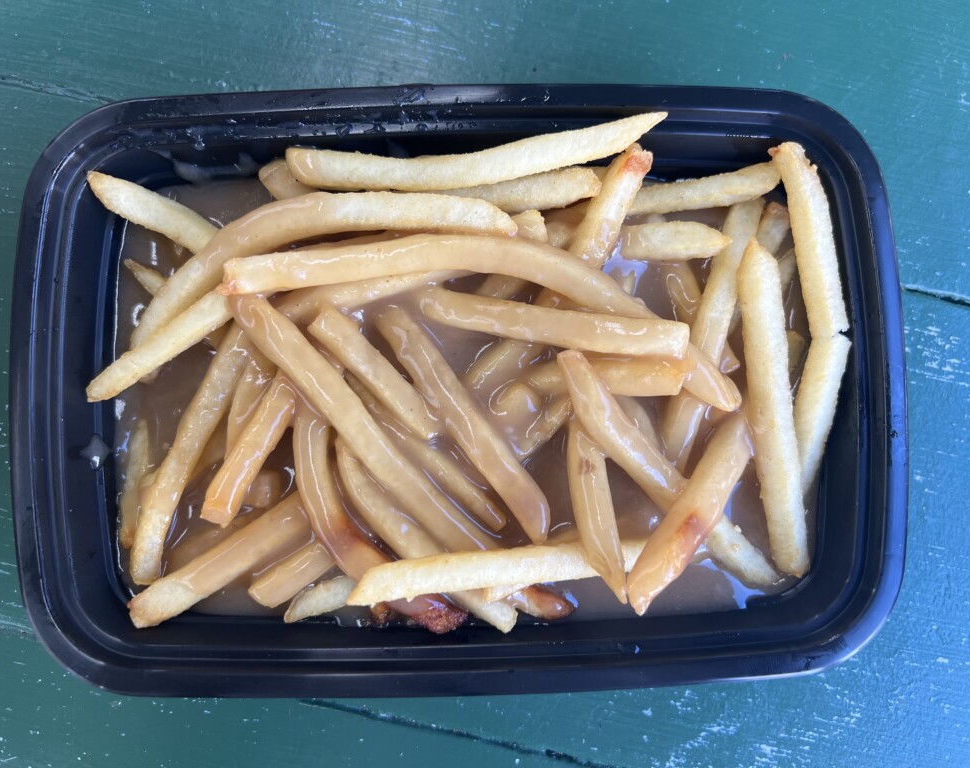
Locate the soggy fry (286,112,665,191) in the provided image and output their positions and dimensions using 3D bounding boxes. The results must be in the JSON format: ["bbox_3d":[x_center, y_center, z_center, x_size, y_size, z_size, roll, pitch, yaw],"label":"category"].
[{"bbox_3d":[-0.003,-0.059,0.199,0.097,0.011,0.013,-5,88,5],"label":"soggy fry"}]

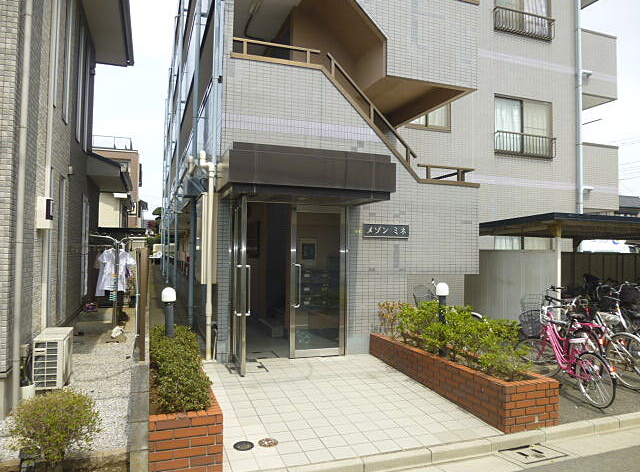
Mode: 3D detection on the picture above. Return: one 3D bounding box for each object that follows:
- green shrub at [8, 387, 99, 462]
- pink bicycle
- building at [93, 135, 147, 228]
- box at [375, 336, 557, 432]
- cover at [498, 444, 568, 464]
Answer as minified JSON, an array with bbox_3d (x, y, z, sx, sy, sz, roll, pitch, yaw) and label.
[{"bbox_3d":[-1.959,1.397,3.426,0.700,0.570,0.650,1,-2,-20],"label":"green shrub"},{"bbox_3d":[2.780,1.275,5.289,0.550,1.030,1.600,1,-2,-12],"label":"pink bicycle"},{"bbox_3d":[-17.296,-2.058,34.738,7.000,9.600,8.000,1,-2,-20],"label":"building"},{"bbox_3d":[1.466,1.580,5.463,0.610,0.410,2.780,1,-2,-19],"label":"box"},{"bbox_3d":[1.778,1.827,3.841,0.455,0.040,0.260,1,-2,-20],"label":"cover"}]

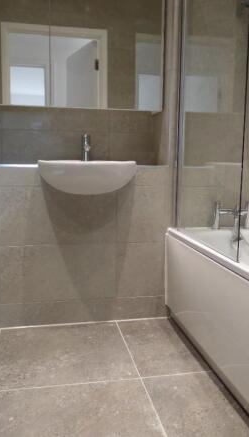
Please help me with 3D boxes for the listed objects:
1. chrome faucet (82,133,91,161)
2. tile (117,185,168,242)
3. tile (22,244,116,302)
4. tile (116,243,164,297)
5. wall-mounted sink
[{"bbox_3d":[-0.192,-0.362,1.971,0.043,0.154,0.150,-1,8,-11],"label":"chrome faucet"},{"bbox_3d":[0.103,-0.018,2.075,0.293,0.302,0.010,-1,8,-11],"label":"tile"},{"bbox_3d":[-0.303,0.288,2.037,0.527,0.304,0.010,-1,8,-11],"label":"tile"},{"bbox_3d":[0.090,0.283,2.113,0.273,0.304,0.010,-1,8,-11],"label":"tile"},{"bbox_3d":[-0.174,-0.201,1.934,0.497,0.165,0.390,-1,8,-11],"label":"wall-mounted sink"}]

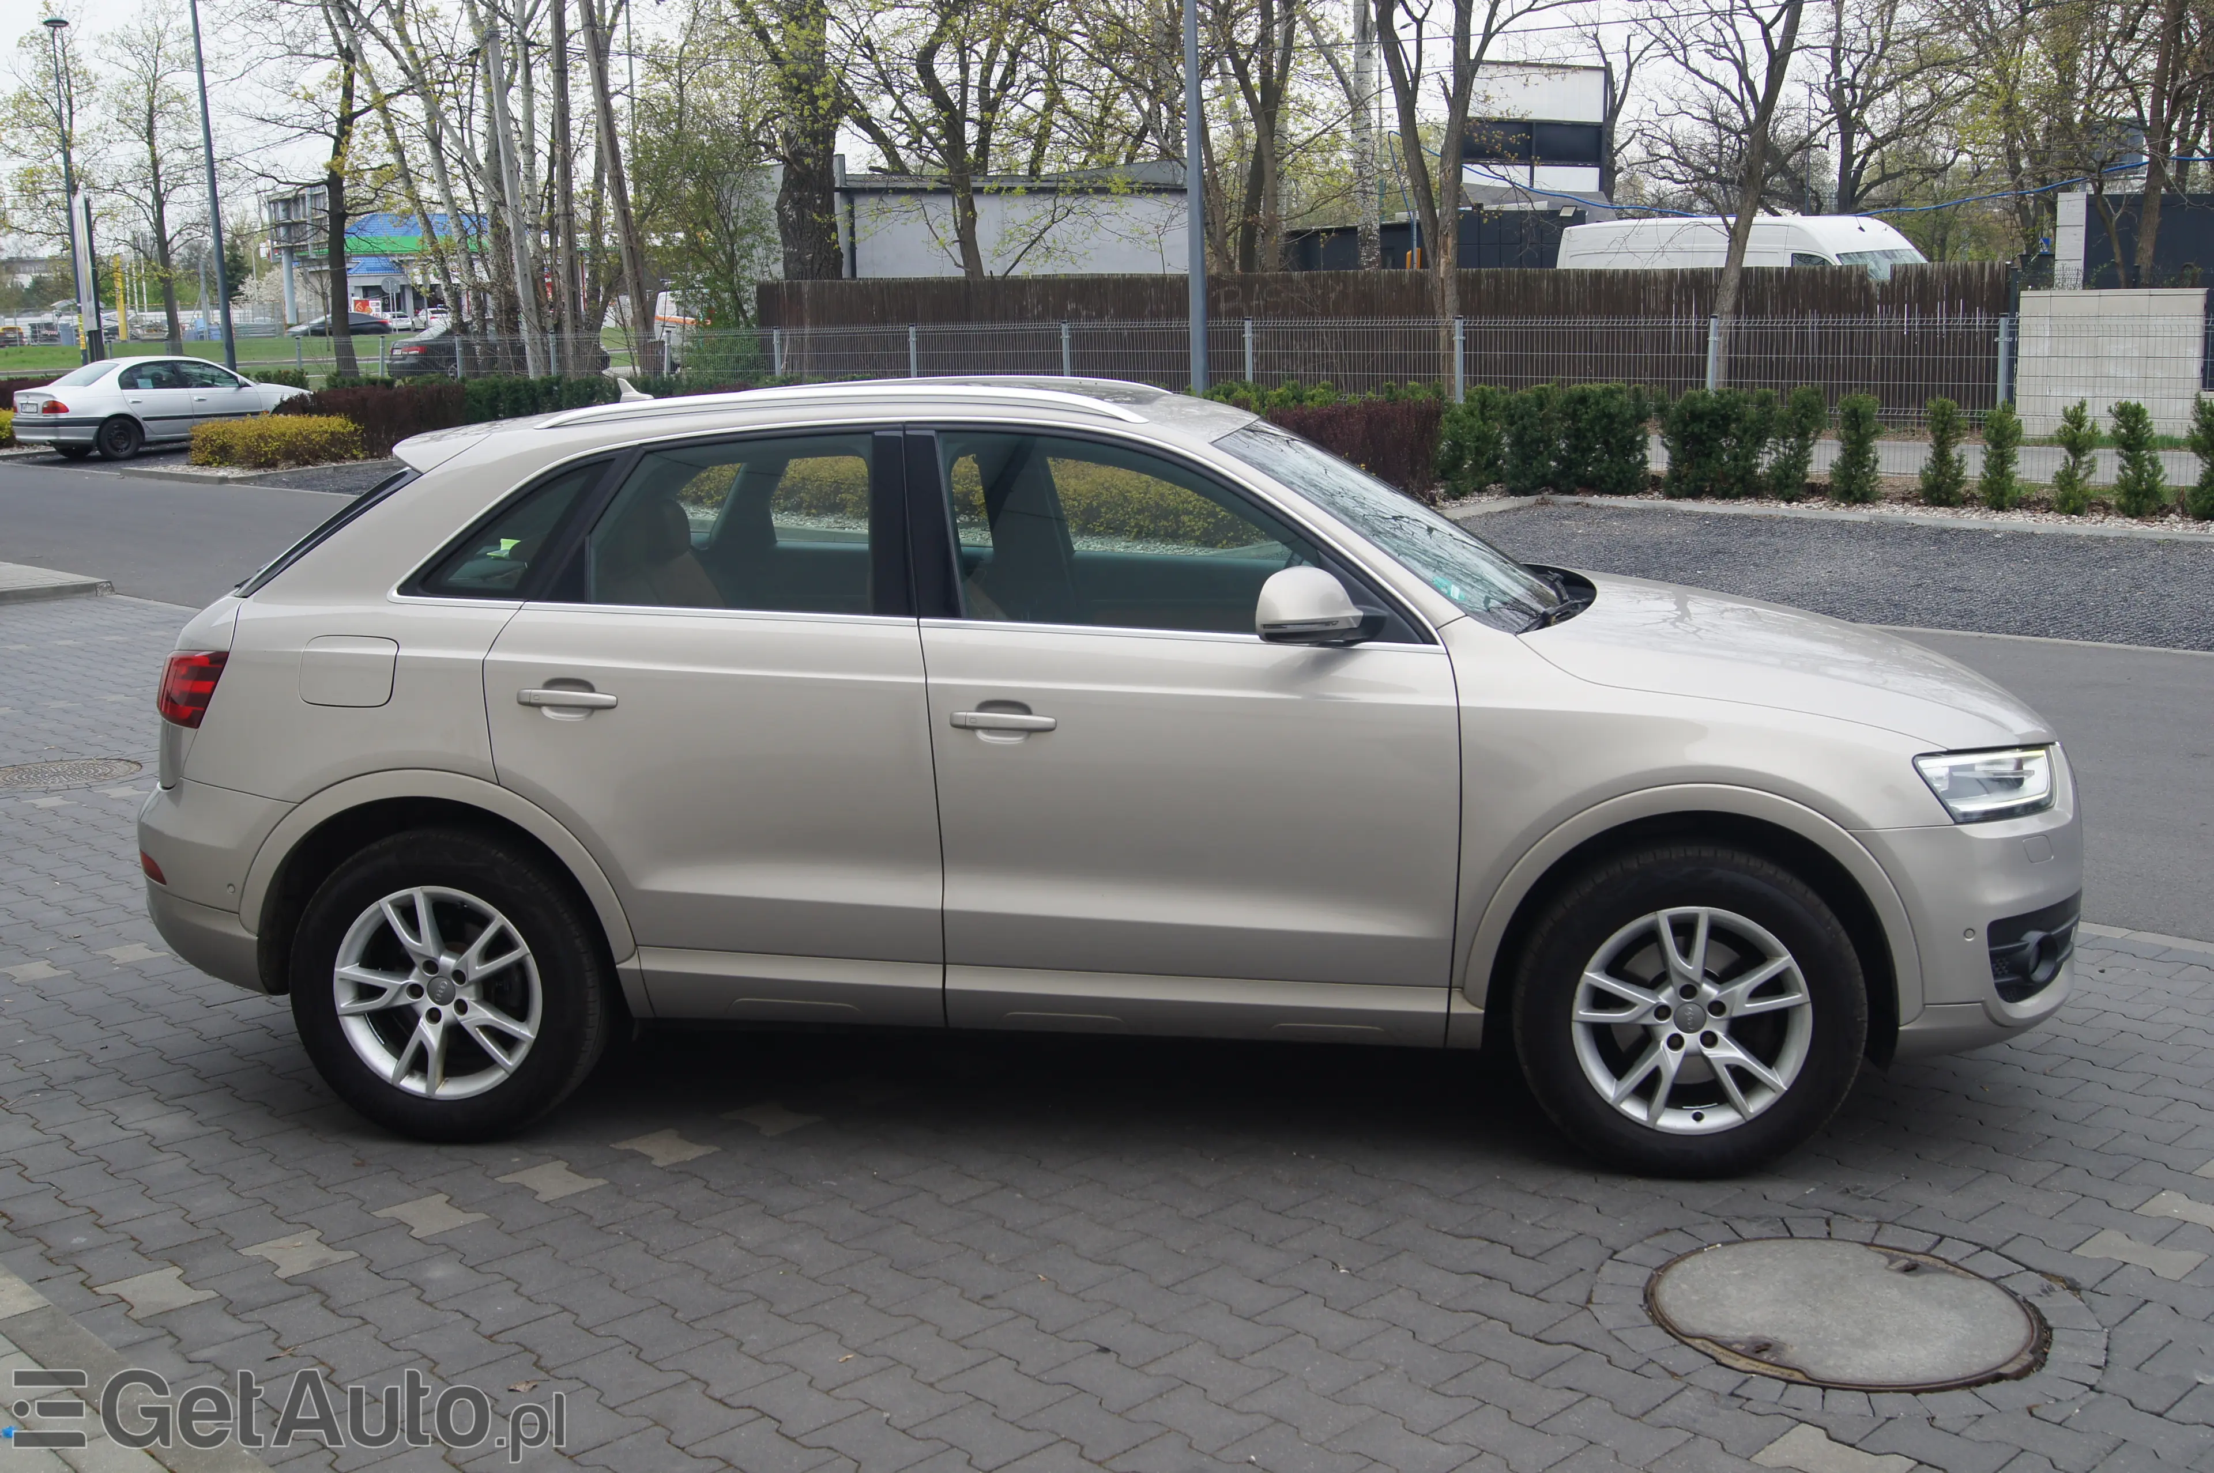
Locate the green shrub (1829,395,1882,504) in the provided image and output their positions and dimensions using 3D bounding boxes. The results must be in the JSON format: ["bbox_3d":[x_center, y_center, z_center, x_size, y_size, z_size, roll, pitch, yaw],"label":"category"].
[{"bbox_3d":[5.828,-2.230,18.650,0.410,0.840,0.410,2,11,17],"label":"green shrub"}]

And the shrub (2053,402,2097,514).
[{"bbox_3d":[6.824,-1.969,16.900,0.325,0.810,0.325,-11,14,-42],"label":"shrub"}]

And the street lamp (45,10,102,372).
[{"bbox_3d":[-27.101,-13.715,62.895,0.620,9.900,0.620,-1,10,0],"label":"street lamp"}]

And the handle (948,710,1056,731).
[{"bbox_3d":[-0.205,-0.035,4.826,0.214,0.044,0.050,0,10,7],"label":"handle"}]

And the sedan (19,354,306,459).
[{"bbox_3d":[-14.018,-4.988,36.036,1.710,1.420,4.500,8,14,40],"label":"sedan"}]

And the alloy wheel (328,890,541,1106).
[{"bbox_3d":[-1.409,0.531,5.174,0.467,0.467,0.190,0,10,7],"label":"alloy wheel"}]

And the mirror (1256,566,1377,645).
[{"bbox_3d":[0.411,-0.257,4.650,0.228,0.143,0.150,0,11,8],"label":"mirror"}]

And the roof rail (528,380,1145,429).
[{"bbox_3d":[-0.581,-0.697,5.102,1.320,0.095,0.055,0,10,7],"label":"roof rail"}]

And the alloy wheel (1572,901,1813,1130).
[{"bbox_3d":[1.175,0.552,4.852,0.467,0.467,0.190,0,10,7],"label":"alloy wheel"}]

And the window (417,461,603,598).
[{"bbox_3d":[-1.252,-0.434,5.027,0.360,0.309,0.050,3,-14,12],"label":"window"}]

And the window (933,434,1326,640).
[{"bbox_3d":[0.037,-0.413,4.846,0.807,0.410,0.060,2,-14,9],"label":"window"}]

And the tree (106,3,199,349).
[{"bbox_3d":[-25.472,-14.658,64.000,2.700,10.000,2.700,-1,10,0],"label":"tree"}]

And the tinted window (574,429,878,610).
[{"bbox_3d":[-0.766,-0.444,4.962,0.626,0.388,0.050,2,-14,9],"label":"tinted window"}]

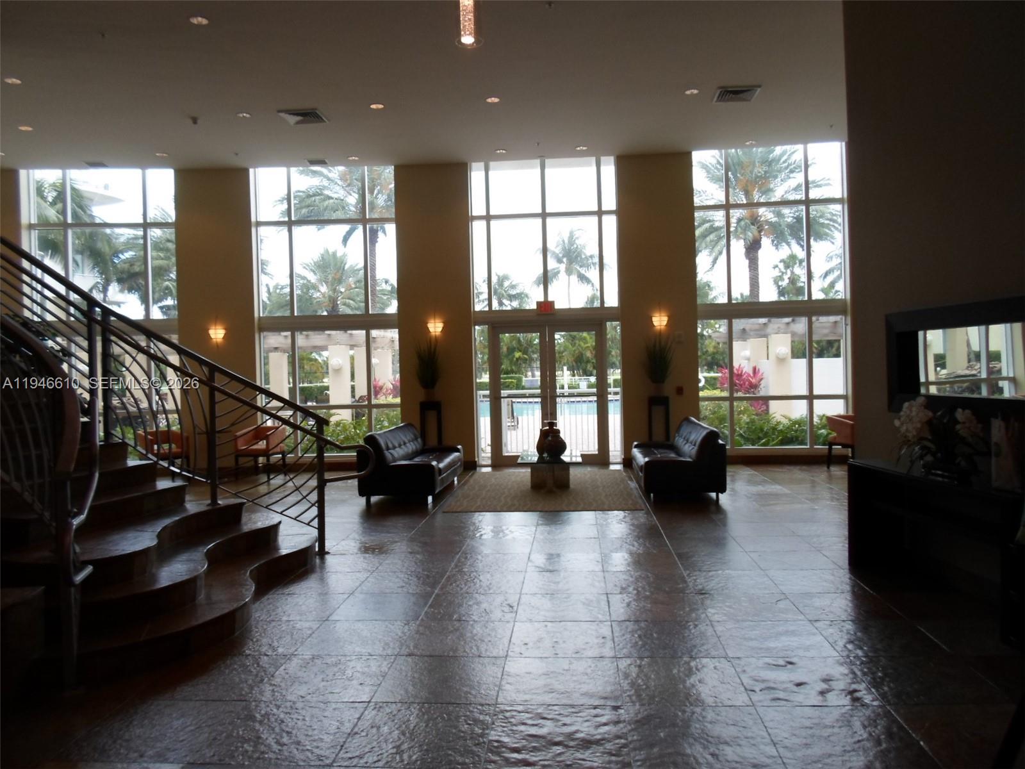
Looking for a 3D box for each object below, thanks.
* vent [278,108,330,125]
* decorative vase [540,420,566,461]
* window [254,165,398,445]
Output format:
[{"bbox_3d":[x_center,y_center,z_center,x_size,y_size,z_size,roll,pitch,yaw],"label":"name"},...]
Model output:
[{"bbox_3d":[-2.733,-3.489,9.636,0.550,0.050,0.550,-1,1,5],"label":"vent"},{"bbox_3d":[0.526,0.729,9.730,0.368,0.501,0.340,-1,1,5],"label":"decorative vase"},{"bbox_3d":[-3.024,-1.188,12.050,2.283,4.713,0.120,-2,1,-2],"label":"window"}]

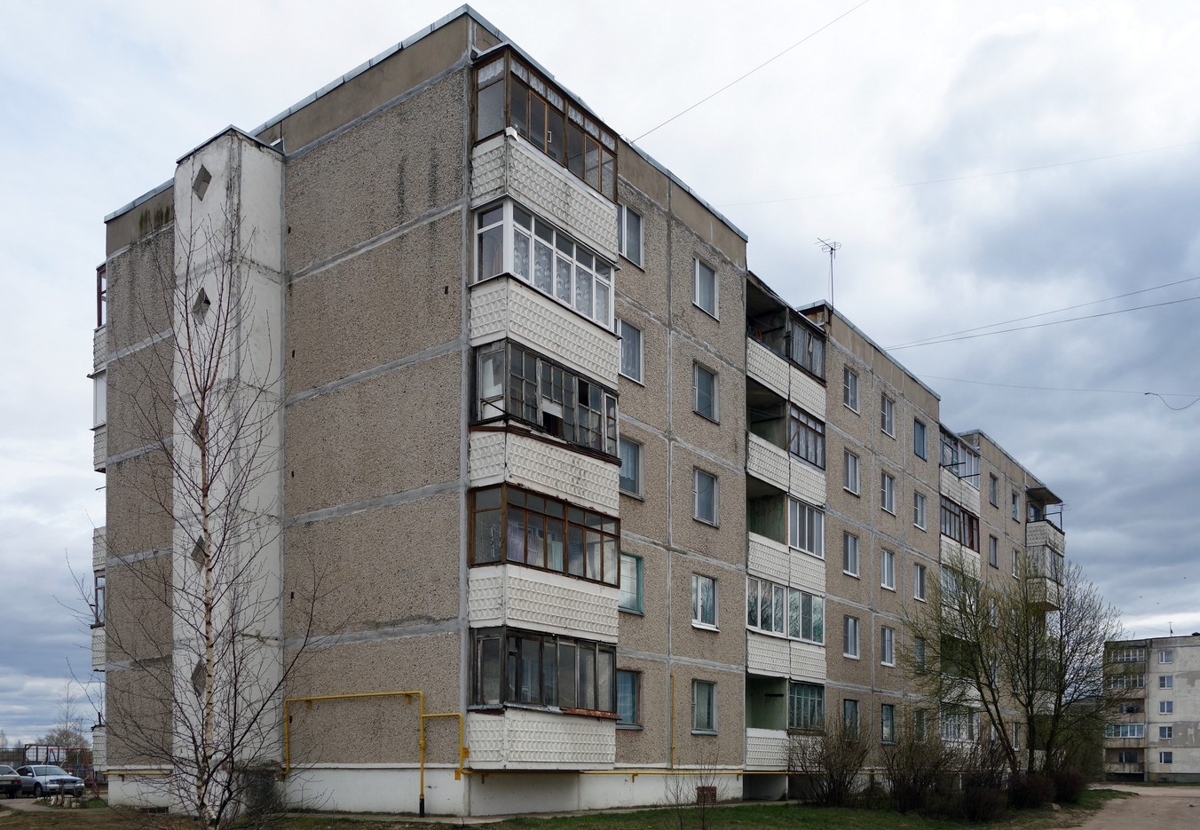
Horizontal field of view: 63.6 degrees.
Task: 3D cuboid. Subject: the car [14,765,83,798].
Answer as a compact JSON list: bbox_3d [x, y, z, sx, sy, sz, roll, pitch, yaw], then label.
[{"bbox_3d":[-26.198,17.169,45.300,4.450,1.400,1.720,-15,-24,37],"label":"car"}]

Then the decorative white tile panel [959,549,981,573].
[{"bbox_3d":[16.797,6.714,44.000,0.150,1.073,2.898,-13,-22,33],"label":"decorative white tile panel"}]

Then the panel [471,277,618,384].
[{"bbox_3d":[-1.004,-1.431,18.900,0.911,1.179,3.493,-13,-22,33],"label":"panel"}]

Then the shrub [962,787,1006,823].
[{"bbox_3d":[10.205,10.352,25.700,1.000,0.870,0.920,-8,-20,21],"label":"shrub"}]

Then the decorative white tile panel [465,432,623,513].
[{"bbox_3d":[-0.991,1.190,18.500,0.897,1.016,3.450,-13,-22,33],"label":"decorative white tile panel"}]

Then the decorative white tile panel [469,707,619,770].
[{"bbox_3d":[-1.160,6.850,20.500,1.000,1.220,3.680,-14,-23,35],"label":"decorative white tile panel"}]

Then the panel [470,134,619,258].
[{"bbox_3d":[-1.127,-4.631,21.261,0.980,1.270,3.700,-11,-18,37],"label":"panel"}]

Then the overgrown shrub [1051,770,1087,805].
[{"bbox_3d":[18.428,14.620,38.000,1.120,1.240,1.050,-9,-21,26],"label":"overgrown shrub"}]

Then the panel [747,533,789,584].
[{"bbox_3d":[5.107,4.360,29.400,0.150,1.220,2.420,-14,-23,35],"label":"panel"}]

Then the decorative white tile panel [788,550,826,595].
[{"bbox_3d":[6.774,5.194,31.600,0.150,1.190,2.400,-14,-23,35],"label":"decorative white tile panel"}]

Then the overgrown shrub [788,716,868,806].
[{"bbox_3d":[6.323,9.619,26.800,2.240,2.237,2.200,-4,-19,12],"label":"overgrown shrub"}]

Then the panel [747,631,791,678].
[{"bbox_3d":[5.101,7.212,29.200,0.150,1.200,2.450,-14,-23,35],"label":"panel"}]

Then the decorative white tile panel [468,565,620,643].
[{"bbox_3d":[-1.110,4.150,20.900,1.000,1.180,3.860,-14,-23,35],"label":"decorative white tile panel"}]

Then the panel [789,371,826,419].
[{"bbox_3d":[6.848,-0.645,31.800,0.150,1.080,2.500,-14,-23,35],"label":"panel"}]

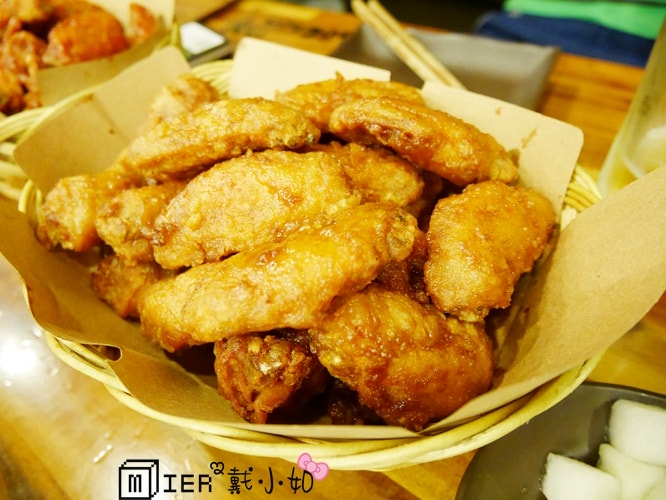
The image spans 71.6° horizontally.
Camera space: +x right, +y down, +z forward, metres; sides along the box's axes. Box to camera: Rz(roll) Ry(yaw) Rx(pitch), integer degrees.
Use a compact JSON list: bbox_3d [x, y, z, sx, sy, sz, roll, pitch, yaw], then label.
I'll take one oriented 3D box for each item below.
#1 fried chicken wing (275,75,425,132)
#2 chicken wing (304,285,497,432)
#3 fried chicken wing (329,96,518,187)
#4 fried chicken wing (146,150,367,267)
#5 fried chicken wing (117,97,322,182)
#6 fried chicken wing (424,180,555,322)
[{"bbox_3d":[0.011,-0.075,0.255,0.083,0.028,0.036,-2,46,-10],"label":"fried chicken wing"},{"bbox_3d":[0.025,0.039,0.169,0.067,0.030,0.039,29,66,-6],"label":"chicken wing"},{"bbox_3d":[0.046,-0.054,0.234,0.097,0.027,0.035,17,46,0],"label":"fried chicken wing"},{"bbox_3d":[-0.033,-0.017,0.200,0.092,0.030,0.041,-24,71,-17],"label":"fried chicken wing"},{"bbox_3d":[-0.051,-0.052,0.218,0.094,0.028,0.036,-18,70,-15],"label":"fried chicken wing"},{"bbox_3d":[0.070,0.000,0.207,0.043,0.030,0.063,25,67,17],"label":"fried chicken wing"}]

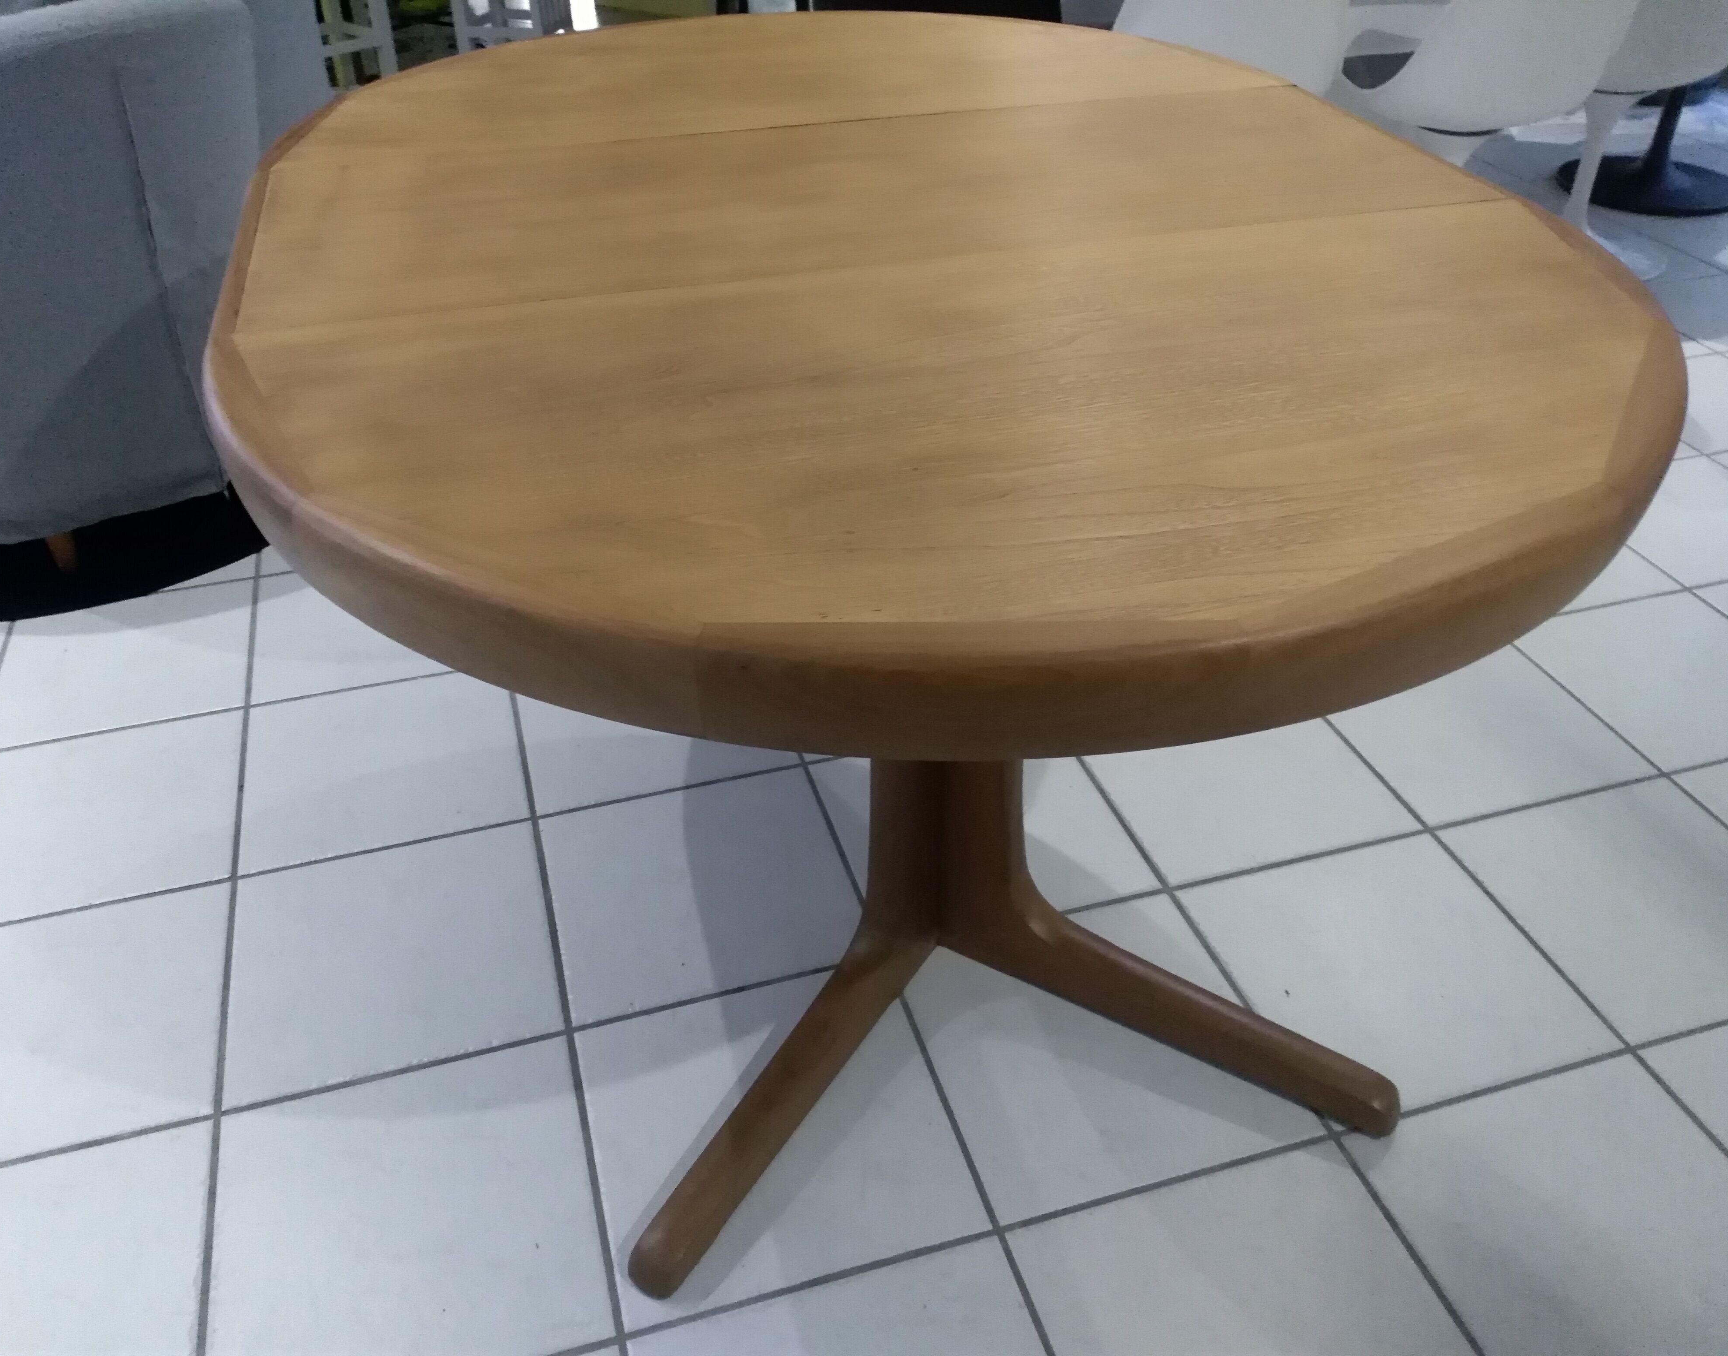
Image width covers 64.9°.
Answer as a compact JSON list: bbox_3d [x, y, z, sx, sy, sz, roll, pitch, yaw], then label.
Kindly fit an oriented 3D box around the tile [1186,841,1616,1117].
[{"bbox_3d":[0.555,0.310,1.450,0.328,0.010,0.328,-11,38,-13],"label":"tile"}]

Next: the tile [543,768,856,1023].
[{"bbox_3d":[-0.188,0.238,1.553,0.328,0.010,0.328,-11,38,-13],"label":"tile"}]

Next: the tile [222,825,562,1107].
[{"bbox_3d":[-0.510,0.299,1.475,0.328,0.010,0.328,-11,38,-13],"label":"tile"}]

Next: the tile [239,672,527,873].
[{"bbox_3d":[-0.609,0.107,1.734,0.328,0.010,0.328,-11,38,-13],"label":"tile"}]

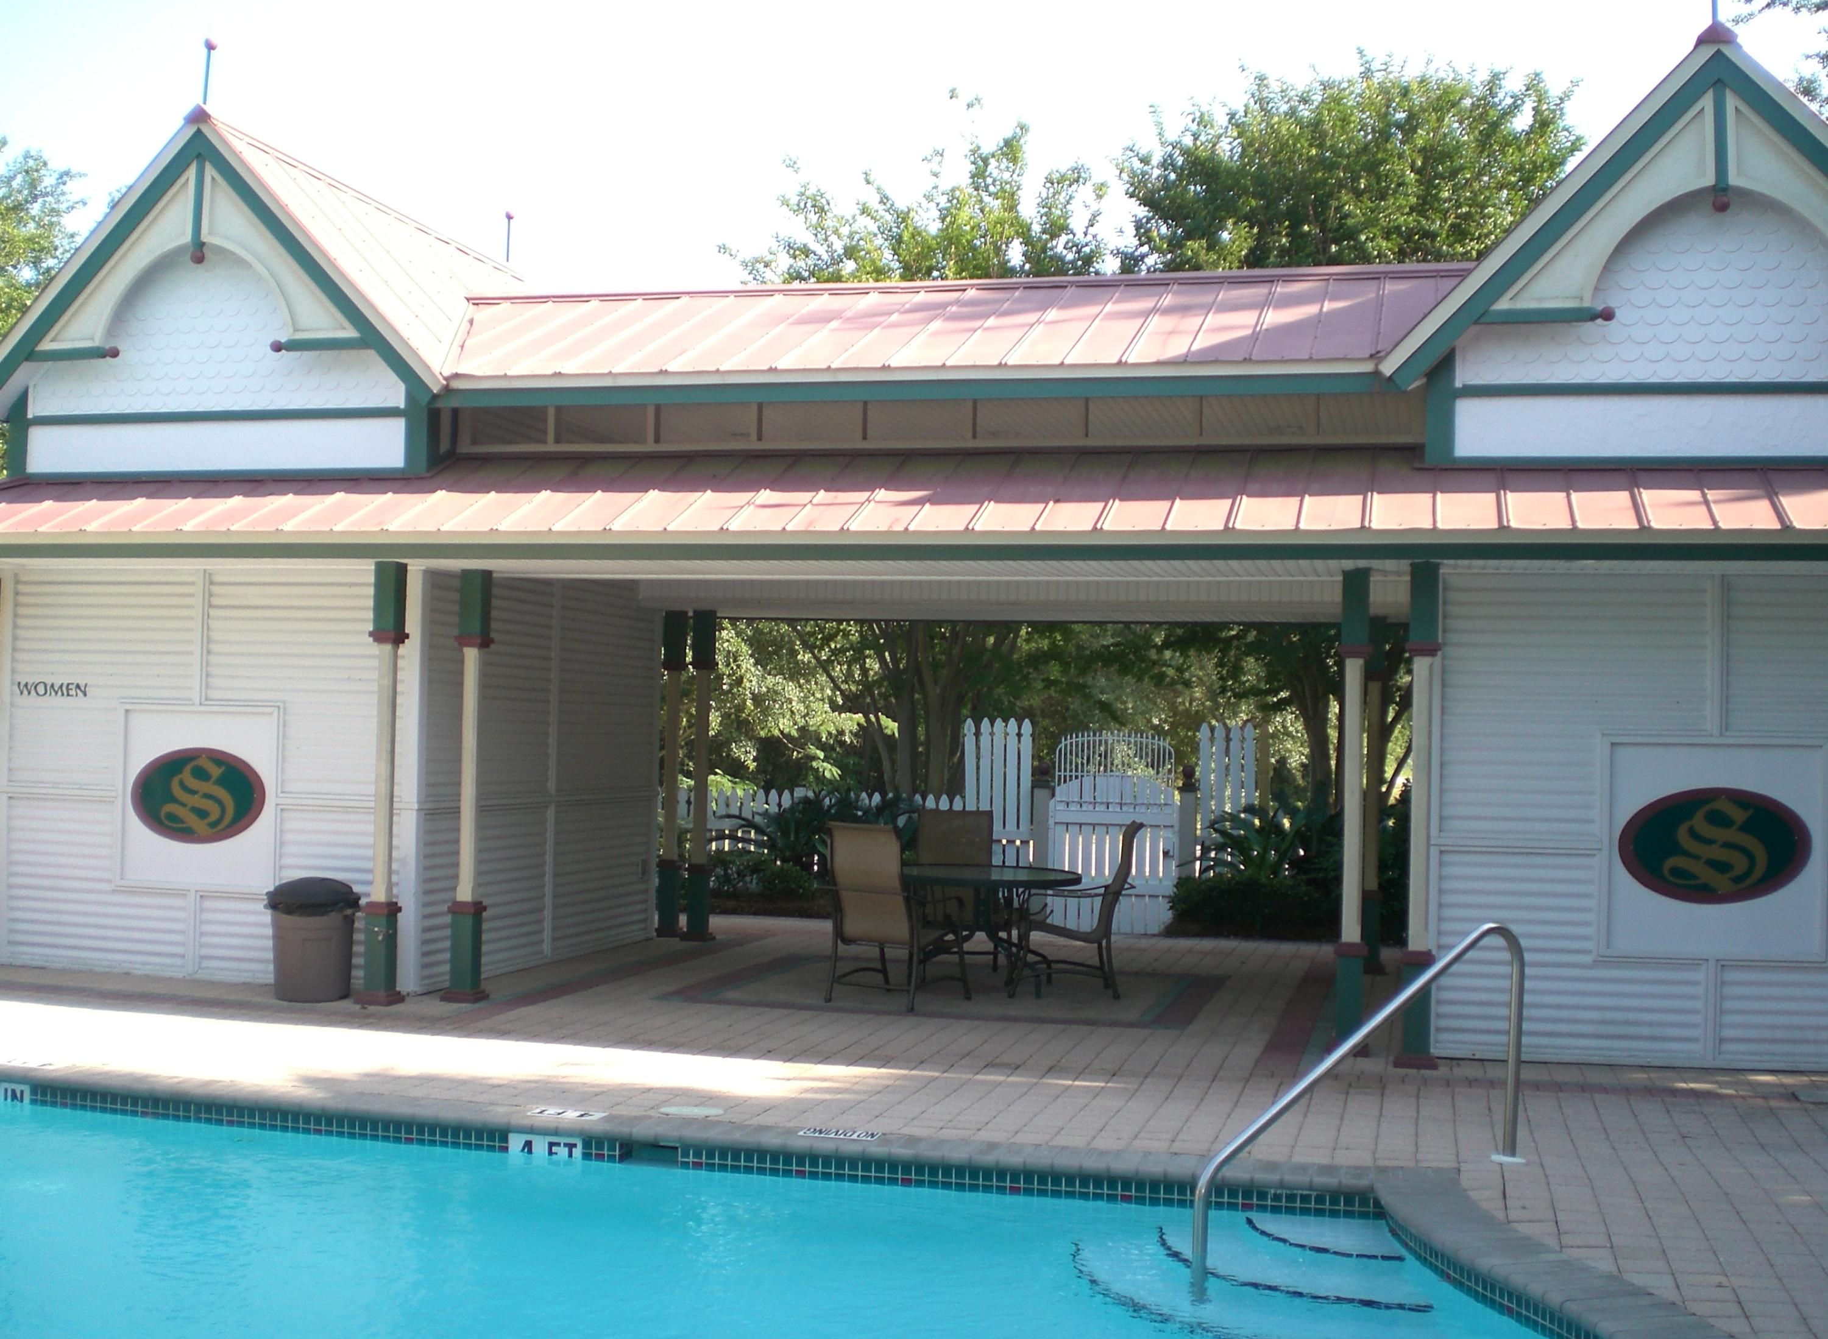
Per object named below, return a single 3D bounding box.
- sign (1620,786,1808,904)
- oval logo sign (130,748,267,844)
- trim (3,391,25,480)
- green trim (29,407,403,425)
[{"bbox_3d":[3.832,0.847,9.598,0.900,0.560,0.035,1,-2,13],"label":"sign"},{"bbox_3d":[-4.200,0.746,11.780,0.900,0.560,0.035,1,-2,13],"label":"oval logo sign"},{"bbox_3d":[-5.464,-1.420,12.205,0.140,0.520,0.080,1,-2,13],"label":"trim"},{"bbox_3d":[-4.097,-1.491,11.833,2.490,0.075,0.040,1,-2,13],"label":"green trim"}]

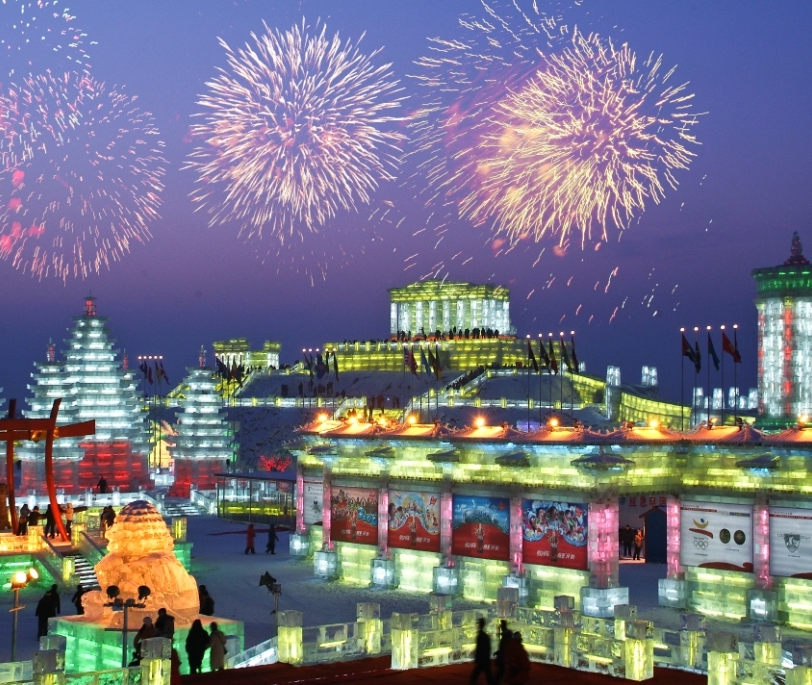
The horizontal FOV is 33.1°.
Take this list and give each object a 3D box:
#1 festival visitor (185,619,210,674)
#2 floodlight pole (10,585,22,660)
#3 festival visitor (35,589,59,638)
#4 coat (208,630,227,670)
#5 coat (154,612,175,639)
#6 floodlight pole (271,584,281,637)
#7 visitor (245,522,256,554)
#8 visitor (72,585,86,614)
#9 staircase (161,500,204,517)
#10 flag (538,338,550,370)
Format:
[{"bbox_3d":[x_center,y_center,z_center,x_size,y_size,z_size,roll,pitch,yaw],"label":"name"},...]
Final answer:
[{"bbox_3d":[-6.468,9.463,42.500,0.680,1.720,0.450,1,-3,-11],"label":"festival visitor"},{"bbox_3d":[-12.000,8.881,42.000,0.150,2.700,0.150,-1,-3,24],"label":"floodlight pole"},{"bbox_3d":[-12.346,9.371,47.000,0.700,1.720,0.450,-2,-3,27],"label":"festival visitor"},{"bbox_3d":[-5.880,9.607,42.700,0.520,1.250,0.380,1,-3,-11],"label":"coat"},{"bbox_3d":[-7.001,8.337,39.700,0.620,0.880,0.420,-1,-3,24],"label":"coat"},{"bbox_3d":[-4.065,8.951,43.000,0.150,2.650,0.150,0,-3,9],"label":"floodlight pole"},{"bbox_3d":[-8.915,11.238,78.200,0.600,1.730,0.500,1,-3,-12],"label":"visitor"},{"bbox_3d":[-11.980,9.771,50.300,0.600,1.700,0.420,0,-3,0],"label":"visitor"},{"bbox_3d":[-17.498,12.996,107.000,1.800,1.000,3.100,-3,-4,45],"label":"staircase"},{"bbox_3d":[11.721,1.052,115.000,0.950,2.700,0.350,0,-3,0],"label":"flag"}]

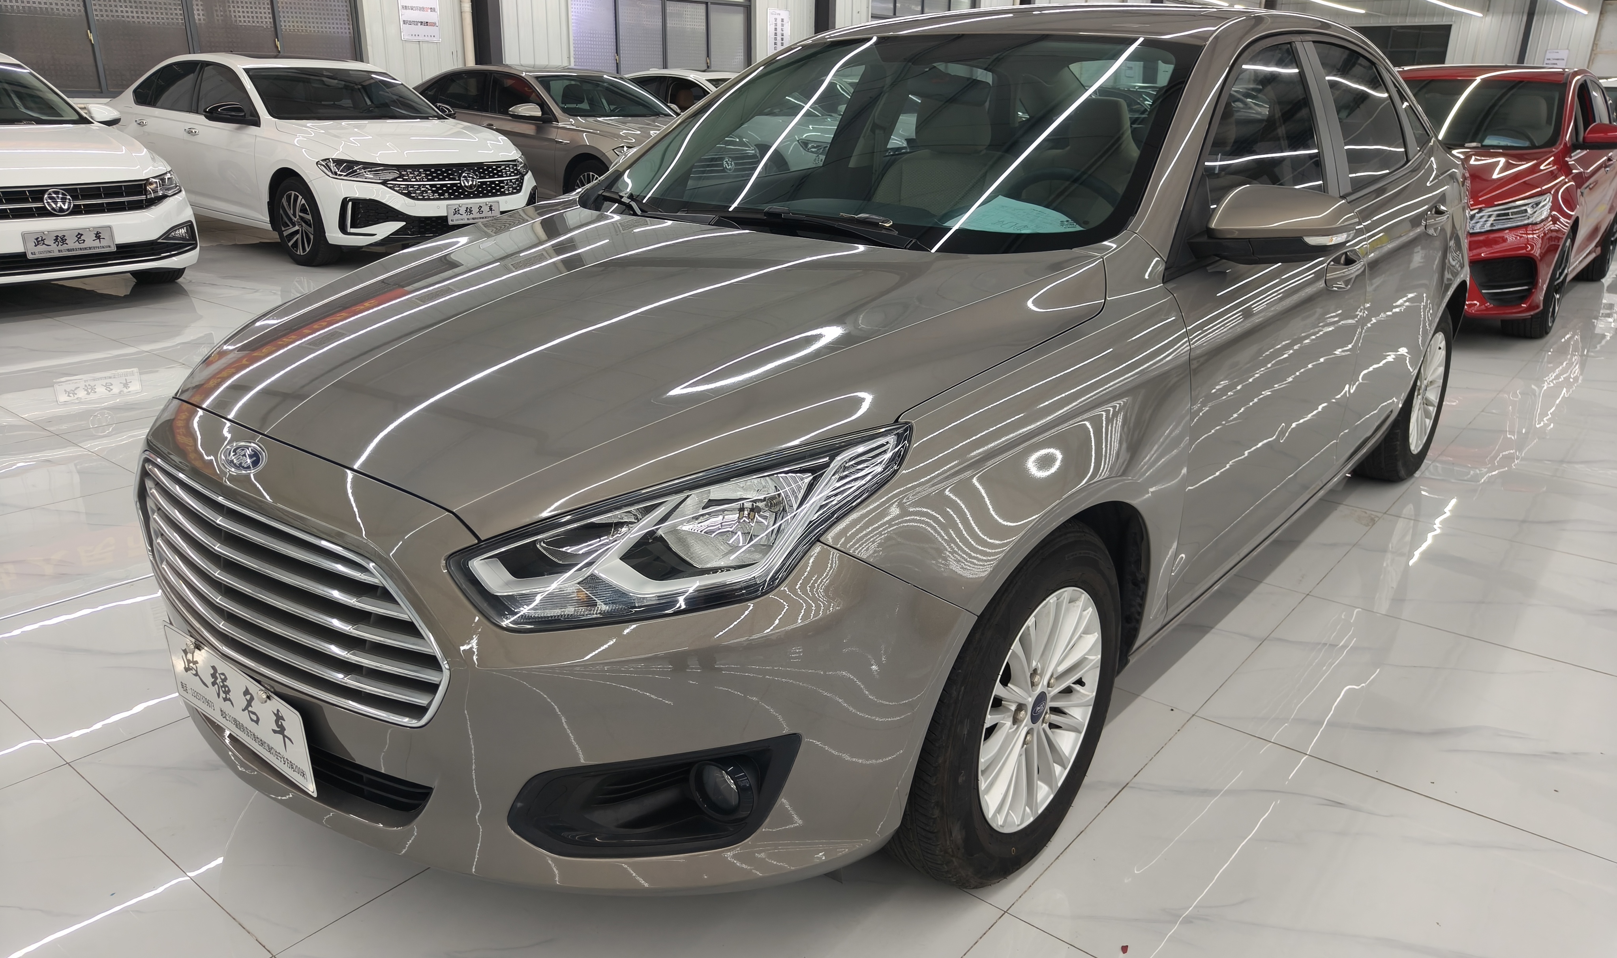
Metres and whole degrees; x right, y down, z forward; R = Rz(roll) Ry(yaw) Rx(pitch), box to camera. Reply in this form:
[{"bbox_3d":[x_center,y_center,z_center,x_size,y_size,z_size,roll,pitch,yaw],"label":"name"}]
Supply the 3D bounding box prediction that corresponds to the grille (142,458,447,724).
[{"bbox_3d":[-0.813,0.129,1.620,0.920,0.250,0.110,16,24,37],"label":"grille"}]

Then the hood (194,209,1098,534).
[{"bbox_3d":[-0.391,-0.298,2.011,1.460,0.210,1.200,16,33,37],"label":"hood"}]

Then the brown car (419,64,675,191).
[{"bbox_3d":[-2.566,-3.511,11.684,4.720,1.465,1.810,16,24,37],"label":"brown car"}]

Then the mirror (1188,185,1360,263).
[{"bbox_3d":[0.789,-0.436,1.897,0.220,0.145,0.190,16,24,37],"label":"mirror"}]

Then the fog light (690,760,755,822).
[{"bbox_3d":[-0.111,0.413,1.492,0.082,0.082,0.060,16,24,37],"label":"fog light"}]

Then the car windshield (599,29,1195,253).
[{"bbox_3d":[0.191,-0.812,2.577,1.450,0.110,0.870,16,51,37],"label":"car windshield"}]

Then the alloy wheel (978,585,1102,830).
[{"bbox_3d":[0.326,0.357,1.852,0.155,0.410,0.410,16,24,37],"label":"alloy wheel"}]

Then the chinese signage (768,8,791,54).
[{"bbox_3d":[-0.457,-7.065,17.791,0.020,0.715,0.510,15,24,36],"label":"chinese signage"}]

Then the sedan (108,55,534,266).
[{"bbox_3d":[-4.233,-2.749,9.391,4.710,1.470,1.810,15,24,36],"label":"sedan"}]

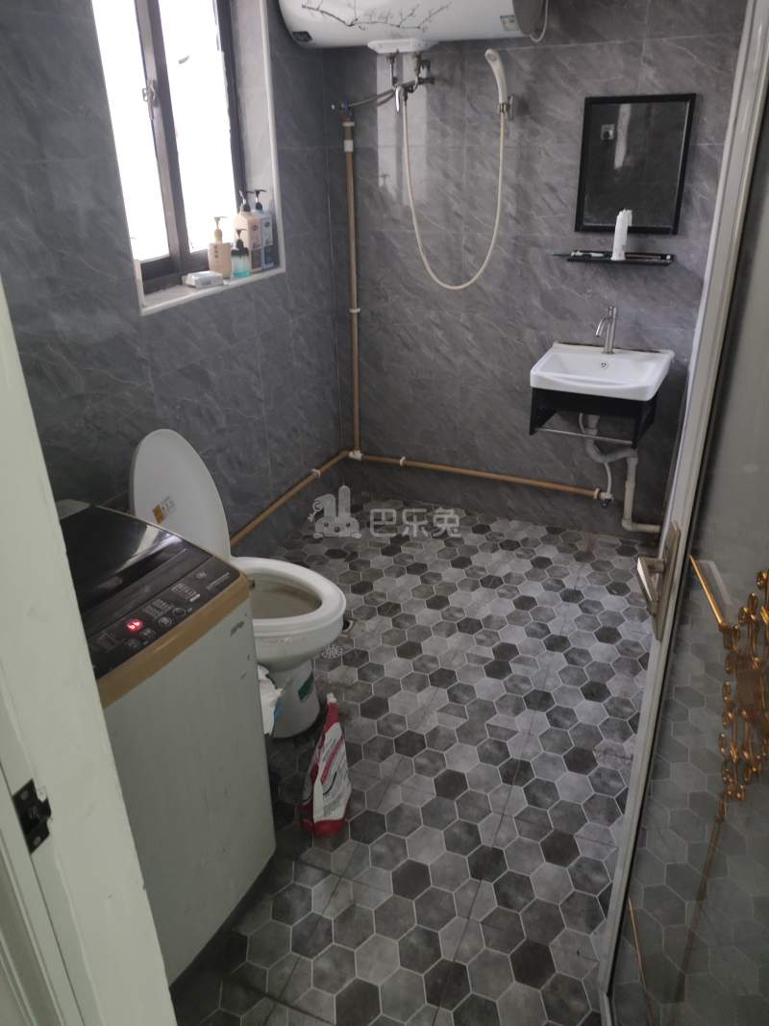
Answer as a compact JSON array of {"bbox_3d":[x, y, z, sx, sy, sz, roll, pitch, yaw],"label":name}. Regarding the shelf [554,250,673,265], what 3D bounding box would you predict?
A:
[{"bbox_3d":[0.848,-0.918,2.667,0.360,0.035,0.105,10,28,20],"label":"shelf"}]

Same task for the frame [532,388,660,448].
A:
[{"bbox_3d":[0.791,-0.418,2.785,0.400,0.200,0.350,10,28,20],"label":"frame"}]

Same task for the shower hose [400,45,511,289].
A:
[{"bbox_3d":[0.250,-1.226,2.709,0.370,0.800,0.170,10,28,20],"label":"shower hose"}]

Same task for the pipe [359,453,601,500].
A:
[{"bbox_3d":[0.388,-0.172,3.256,1.110,0.040,0.040,11,28,19],"label":"pipe"}]

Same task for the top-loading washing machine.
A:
[{"bbox_3d":[-0.577,0.470,1.467,0.470,0.830,0.480,13,29,25],"label":"top-loading washing machine"}]

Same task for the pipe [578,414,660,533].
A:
[{"bbox_3d":[0.948,-0.156,2.922,0.370,0.530,0.190,10,28,20],"label":"pipe"}]

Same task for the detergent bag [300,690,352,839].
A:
[{"bbox_3d":[-0.137,0.592,1.740,0.120,0.365,0.085,-11,28,-20],"label":"detergent bag"}]

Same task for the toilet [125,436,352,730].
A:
[{"bbox_3d":[-0.405,0.179,2.046,0.600,0.840,0.370,9,28,20],"label":"toilet"}]

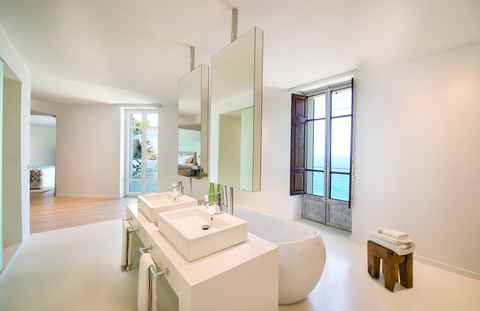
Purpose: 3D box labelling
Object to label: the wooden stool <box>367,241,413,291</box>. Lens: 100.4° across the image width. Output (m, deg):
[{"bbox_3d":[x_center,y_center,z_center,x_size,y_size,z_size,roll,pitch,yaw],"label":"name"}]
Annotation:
[{"bbox_3d":[1.583,1.148,2.148,0.240,0.360,0.340,0,0,-11],"label":"wooden stool"}]

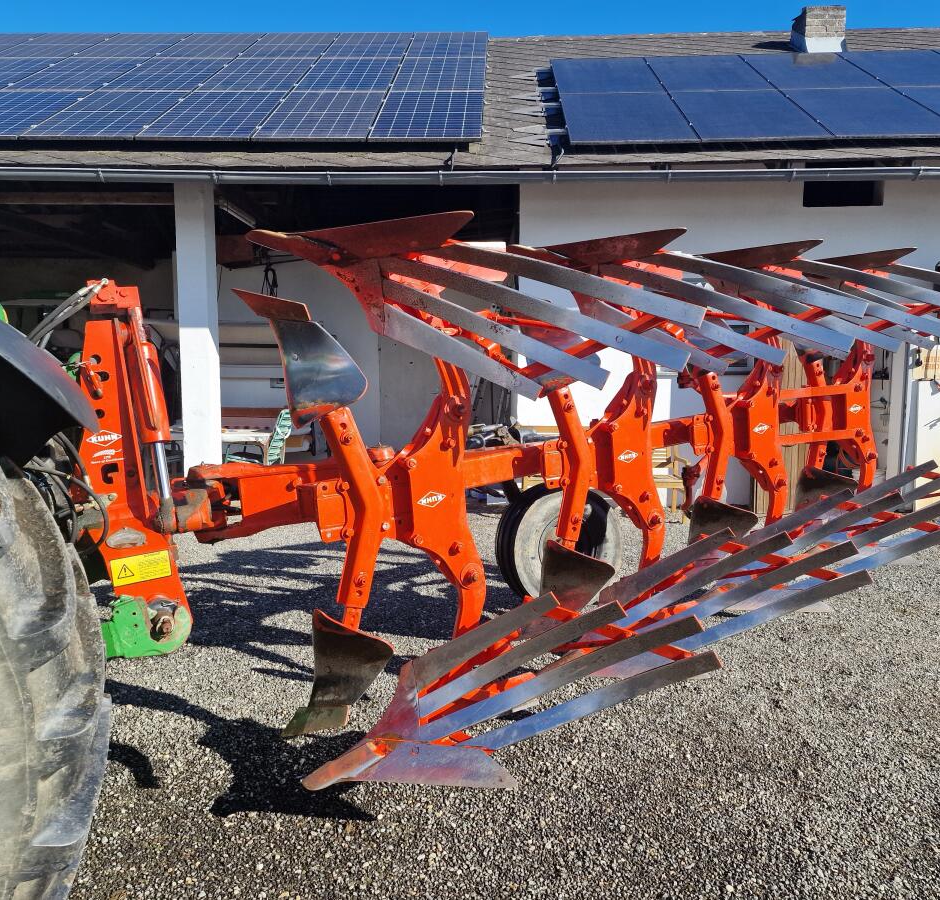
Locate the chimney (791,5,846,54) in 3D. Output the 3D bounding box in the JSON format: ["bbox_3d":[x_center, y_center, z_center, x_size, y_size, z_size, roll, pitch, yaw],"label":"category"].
[{"bbox_3d":[4.622,-5.455,10.530,0.520,0.572,0.450,0,6,2],"label":"chimney"}]

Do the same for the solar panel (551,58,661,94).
[{"bbox_3d":[1.534,-4.269,9.120,1.134,0.035,1.722,0,37,2],"label":"solar panel"}]

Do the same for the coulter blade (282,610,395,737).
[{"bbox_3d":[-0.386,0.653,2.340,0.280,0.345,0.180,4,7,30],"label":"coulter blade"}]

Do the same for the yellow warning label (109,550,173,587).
[{"bbox_3d":[-0.774,0.280,1.880,0.127,0.063,0.002,-9,9,-18],"label":"yellow warning label"}]

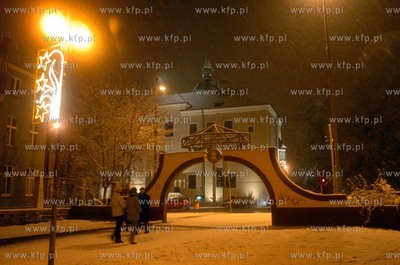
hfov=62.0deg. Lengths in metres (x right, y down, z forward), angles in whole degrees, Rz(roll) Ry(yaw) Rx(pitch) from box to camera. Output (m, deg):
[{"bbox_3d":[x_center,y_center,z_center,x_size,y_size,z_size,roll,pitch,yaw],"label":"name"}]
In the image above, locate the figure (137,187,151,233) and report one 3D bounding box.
[{"bbox_3d":[-2.131,2.997,12.836,0.510,1.710,0.380,-5,-11,30],"label":"figure"}]

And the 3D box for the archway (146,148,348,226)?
[{"bbox_3d":[1.820,2.637,16.087,9.720,3.500,0.600,-3,-10,18],"label":"archway"}]

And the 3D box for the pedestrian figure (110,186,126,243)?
[{"bbox_3d":[-2.571,2.644,10.737,0.510,1.710,0.380,-5,-11,30],"label":"pedestrian figure"}]

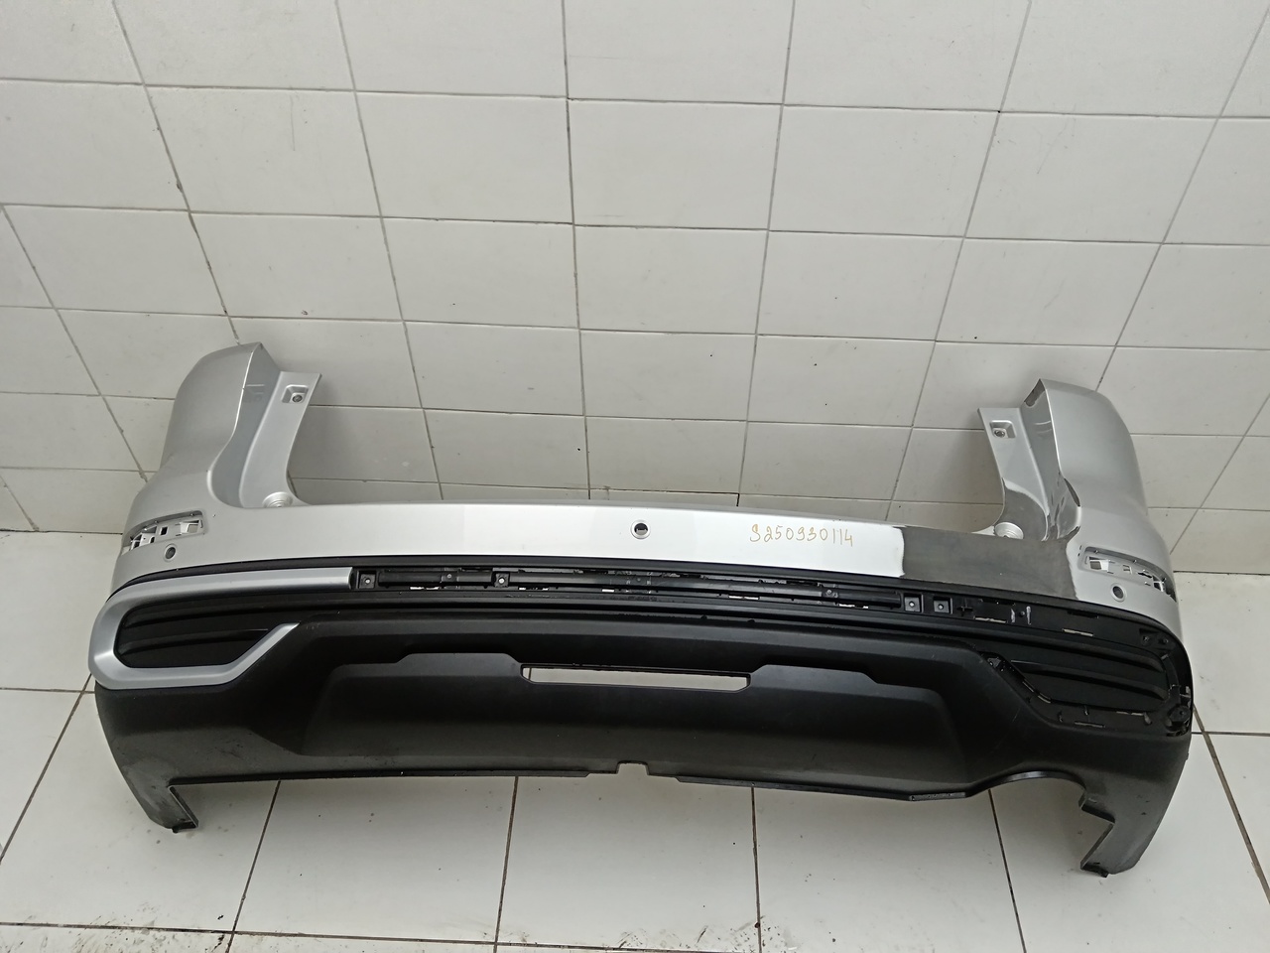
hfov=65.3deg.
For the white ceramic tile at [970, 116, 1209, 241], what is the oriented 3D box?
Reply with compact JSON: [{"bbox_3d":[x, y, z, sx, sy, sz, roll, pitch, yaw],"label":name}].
[{"bbox_3d":[0.660,-0.435,1.448,0.300,0.200,0.008,2,47,2],"label":"white ceramic tile"}]

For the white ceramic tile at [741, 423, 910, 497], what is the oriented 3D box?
[{"bbox_3d":[0.355,-0.030,1.900,0.300,0.200,0.008,2,47,2],"label":"white ceramic tile"}]

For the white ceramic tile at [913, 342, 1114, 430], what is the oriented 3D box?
[{"bbox_3d":[0.658,-0.157,1.743,0.300,0.200,0.008,2,47,2],"label":"white ceramic tile"}]

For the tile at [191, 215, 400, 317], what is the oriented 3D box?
[{"bbox_3d":[-0.547,-0.341,1.630,0.300,0.200,0.010,2,47,1],"label":"tile"}]

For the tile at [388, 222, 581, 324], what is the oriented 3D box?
[{"bbox_3d":[-0.245,-0.331,1.623,0.300,0.200,0.010,2,47,1],"label":"tile"}]

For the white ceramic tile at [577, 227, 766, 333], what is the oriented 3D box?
[{"bbox_3d":[0.056,-0.320,1.613,0.300,0.200,0.008,2,47,2],"label":"white ceramic tile"}]

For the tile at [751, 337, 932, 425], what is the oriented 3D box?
[{"bbox_3d":[0.357,-0.170,1.754,0.300,0.200,0.009,2,47,1],"label":"tile"}]

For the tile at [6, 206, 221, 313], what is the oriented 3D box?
[{"bbox_3d":[-0.848,-0.352,1.636,0.300,0.200,0.009,2,47,1],"label":"tile"}]

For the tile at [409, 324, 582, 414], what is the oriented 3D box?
[{"bbox_3d":[-0.246,-0.192,1.770,0.300,0.200,0.010,2,47,1],"label":"tile"}]

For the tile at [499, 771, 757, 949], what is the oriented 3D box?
[{"bbox_3d":[-0.003,0.602,1.726,0.420,0.010,0.420,2,47,1],"label":"tile"}]

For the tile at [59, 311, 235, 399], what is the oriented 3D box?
[{"bbox_3d":[-0.850,-0.216,1.788,0.300,0.200,0.008,2,47,2],"label":"tile"}]

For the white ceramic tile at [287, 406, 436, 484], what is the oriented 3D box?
[{"bbox_3d":[-0.549,-0.064,1.926,0.300,0.200,0.009,2,47,1],"label":"white ceramic tile"}]

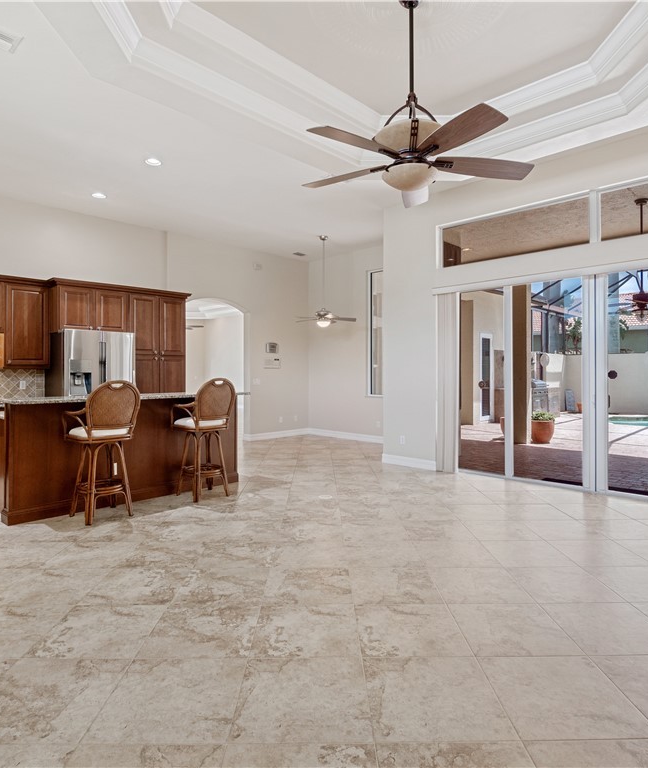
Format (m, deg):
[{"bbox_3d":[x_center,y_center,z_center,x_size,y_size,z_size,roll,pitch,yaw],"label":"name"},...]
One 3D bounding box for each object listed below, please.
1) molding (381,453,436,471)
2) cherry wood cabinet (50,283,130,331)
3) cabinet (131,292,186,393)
[{"bbox_3d":[1.160,1.073,6.479,0.850,0.130,0.016,1,1,42],"label":"molding"},{"bbox_3d":[-3.335,-1.018,6.680,0.655,0.615,0.923,1,1,45],"label":"cherry wood cabinet"},{"bbox_3d":[-2.693,-0.110,7.337,0.655,2.470,0.878,1,1,45],"label":"cabinet"}]

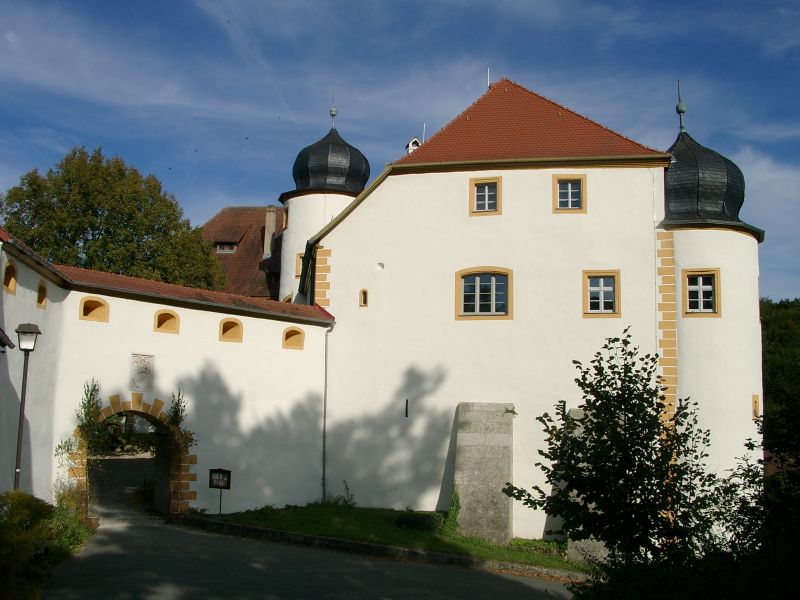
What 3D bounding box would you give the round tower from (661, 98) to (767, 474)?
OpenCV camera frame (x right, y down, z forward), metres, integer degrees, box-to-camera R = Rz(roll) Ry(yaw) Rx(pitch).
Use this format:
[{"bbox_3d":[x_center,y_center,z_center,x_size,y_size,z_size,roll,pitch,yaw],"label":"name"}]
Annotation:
[{"bbox_3d":[10.774,0.219,29.318,5.300,16.248,5.300,0,-8,10],"label":"round tower"}]

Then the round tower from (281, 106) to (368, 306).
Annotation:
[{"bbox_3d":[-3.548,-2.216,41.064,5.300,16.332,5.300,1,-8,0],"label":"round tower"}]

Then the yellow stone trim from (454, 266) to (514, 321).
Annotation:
[{"bbox_3d":[3.037,-0.228,28.273,2.106,1.937,0.200,0,-8,10],"label":"yellow stone trim"}]

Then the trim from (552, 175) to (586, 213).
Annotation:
[{"bbox_3d":[6.106,-3.799,28.242,1.200,1.464,0.200,0,-8,10],"label":"trim"}]

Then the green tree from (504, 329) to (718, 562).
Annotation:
[{"bbox_3d":[3.498,2.516,12.996,3.400,4.079,3.100,1,-8,0],"label":"green tree"}]

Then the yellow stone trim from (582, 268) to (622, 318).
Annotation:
[{"bbox_3d":[7.069,-0.196,27.525,1.290,1.705,0.200,0,-8,10],"label":"yellow stone trim"}]

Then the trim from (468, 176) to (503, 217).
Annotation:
[{"bbox_3d":[3.139,-3.777,28.785,1.210,1.515,0.200,0,-8,10],"label":"trim"}]

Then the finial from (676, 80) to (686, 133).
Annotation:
[{"bbox_3d":[10.935,-7.502,30.444,0.368,2.112,0.368,0,-8,10],"label":"finial"}]

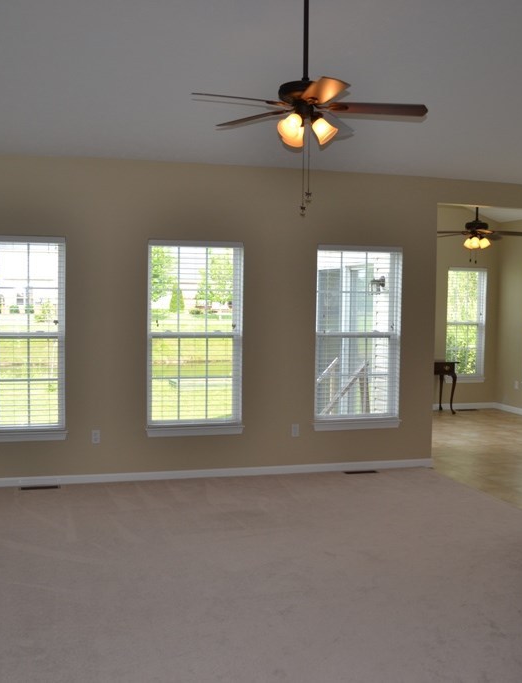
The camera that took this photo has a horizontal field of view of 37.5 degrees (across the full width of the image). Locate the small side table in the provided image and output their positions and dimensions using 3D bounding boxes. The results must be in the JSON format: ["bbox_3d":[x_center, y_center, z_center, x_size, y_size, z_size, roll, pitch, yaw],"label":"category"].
[{"bbox_3d":[2.416,0.639,10.693,0.600,0.735,0.420,0,4,-17],"label":"small side table"}]

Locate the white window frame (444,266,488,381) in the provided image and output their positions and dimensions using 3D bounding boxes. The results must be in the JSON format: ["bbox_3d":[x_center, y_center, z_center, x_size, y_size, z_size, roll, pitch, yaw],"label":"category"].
[{"bbox_3d":[2.951,-0.227,11.055,0.654,1.646,0.110,0,4,-17],"label":"white window frame"}]

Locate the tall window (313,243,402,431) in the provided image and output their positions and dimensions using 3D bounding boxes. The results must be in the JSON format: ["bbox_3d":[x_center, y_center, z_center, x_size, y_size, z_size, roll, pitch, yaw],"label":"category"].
[{"bbox_3d":[0.913,-0.021,7.081,0.867,1.675,0.110,0,4,-17],"label":"tall window"}]

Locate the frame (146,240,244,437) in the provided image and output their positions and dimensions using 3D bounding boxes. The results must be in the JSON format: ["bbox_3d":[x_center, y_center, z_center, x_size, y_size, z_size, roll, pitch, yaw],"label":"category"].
[{"bbox_3d":[-0.563,-0.019,6.676,0.859,1.675,0.110,0,4,-17],"label":"frame"}]

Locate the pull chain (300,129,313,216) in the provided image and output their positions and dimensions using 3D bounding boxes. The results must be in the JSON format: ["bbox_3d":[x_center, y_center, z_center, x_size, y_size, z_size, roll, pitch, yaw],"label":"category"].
[{"bbox_3d":[0.249,-0.924,4.199,0.066,0.472,0.050,0,4,-17],"label":"pull chain"}]

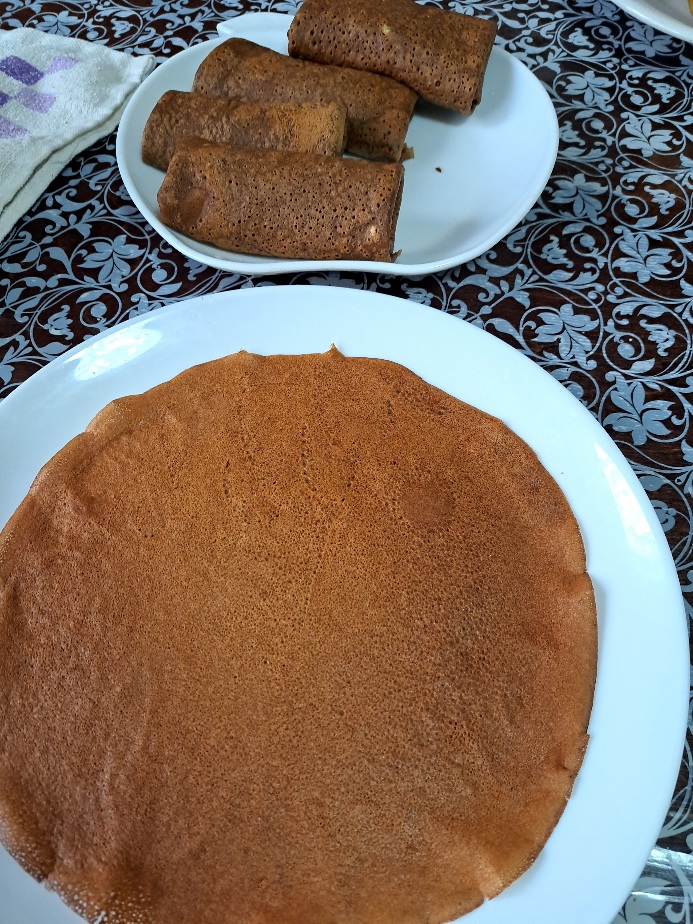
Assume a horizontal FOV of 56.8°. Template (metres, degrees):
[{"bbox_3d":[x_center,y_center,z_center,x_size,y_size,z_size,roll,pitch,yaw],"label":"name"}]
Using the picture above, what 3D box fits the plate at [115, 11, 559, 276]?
[{"bbox_3d":[-0.005,-0.176,0.351,0.234,0.022,0.211,-1,63,1],"label":"plate"}]

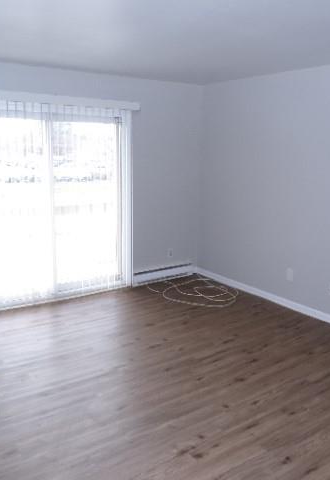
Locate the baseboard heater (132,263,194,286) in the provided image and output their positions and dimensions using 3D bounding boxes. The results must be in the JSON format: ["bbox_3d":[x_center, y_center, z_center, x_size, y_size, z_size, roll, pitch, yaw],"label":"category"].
[{"bbox_3d":[-0.001,0.439,5.678,0.915,0.170,0.070,-7,14,-34],"label":"baseboard heater"}]

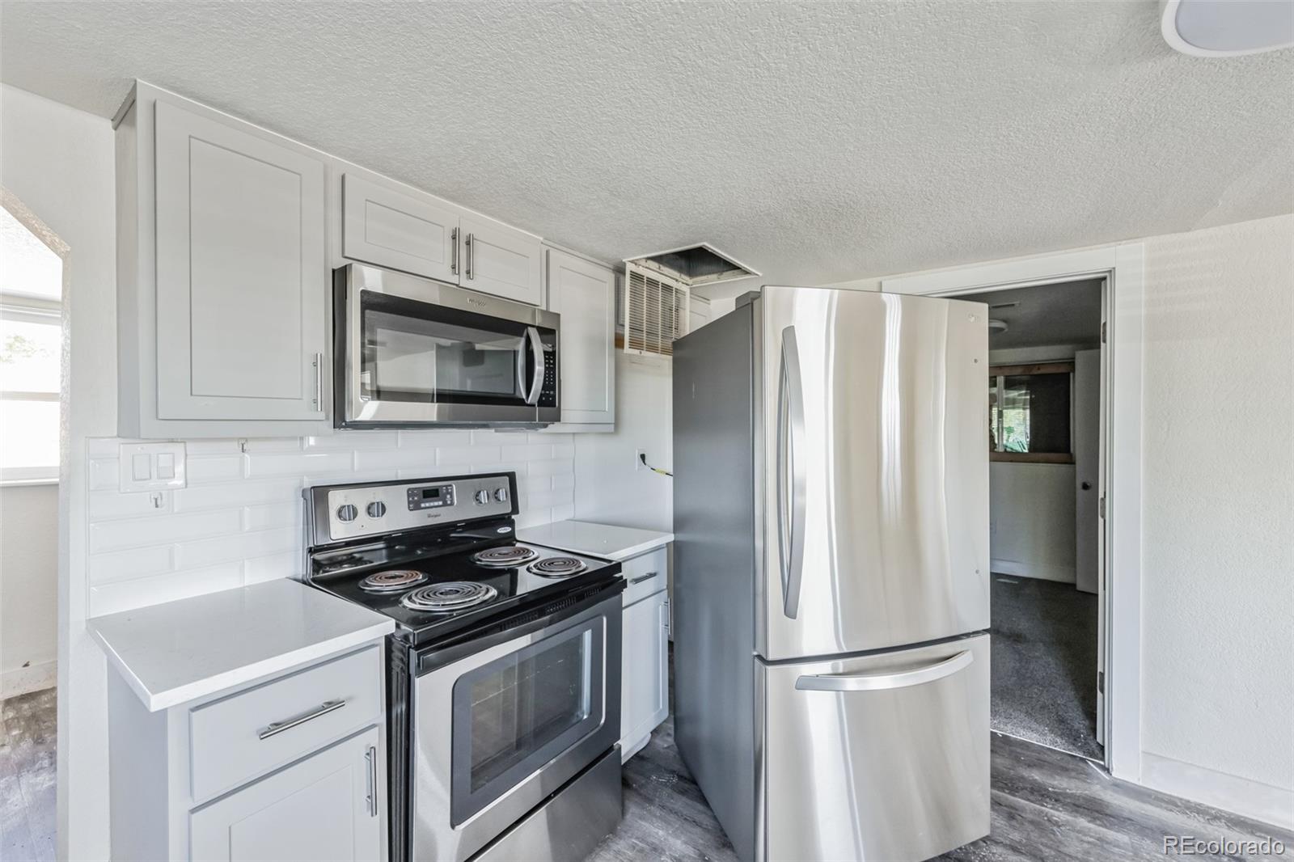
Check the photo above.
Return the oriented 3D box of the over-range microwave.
[{"bbox_3d":[-0.720,-0.224,1.741,0.415,0.435,0.760,-1,0,35],"label":"over-range microwave"}]

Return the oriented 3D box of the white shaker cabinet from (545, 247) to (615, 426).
[{"bbox_3d":[-0.405,-0.368,2.260,0.328,0.750,0.445,-1,0,35],"label":"white shaker cabinet"}]

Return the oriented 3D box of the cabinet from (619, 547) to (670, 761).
[{"bbox_3d":[-0.280,0.902,2.156,0.630,0.857,0.403,-1,0,35],"label":"cabinet"}]

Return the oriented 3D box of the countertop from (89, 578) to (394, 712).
[{"bbox_3d":[-0.968,0.464,1.196,0.632,0.028,0.414,-1,0,35],"label":"countertop"}]

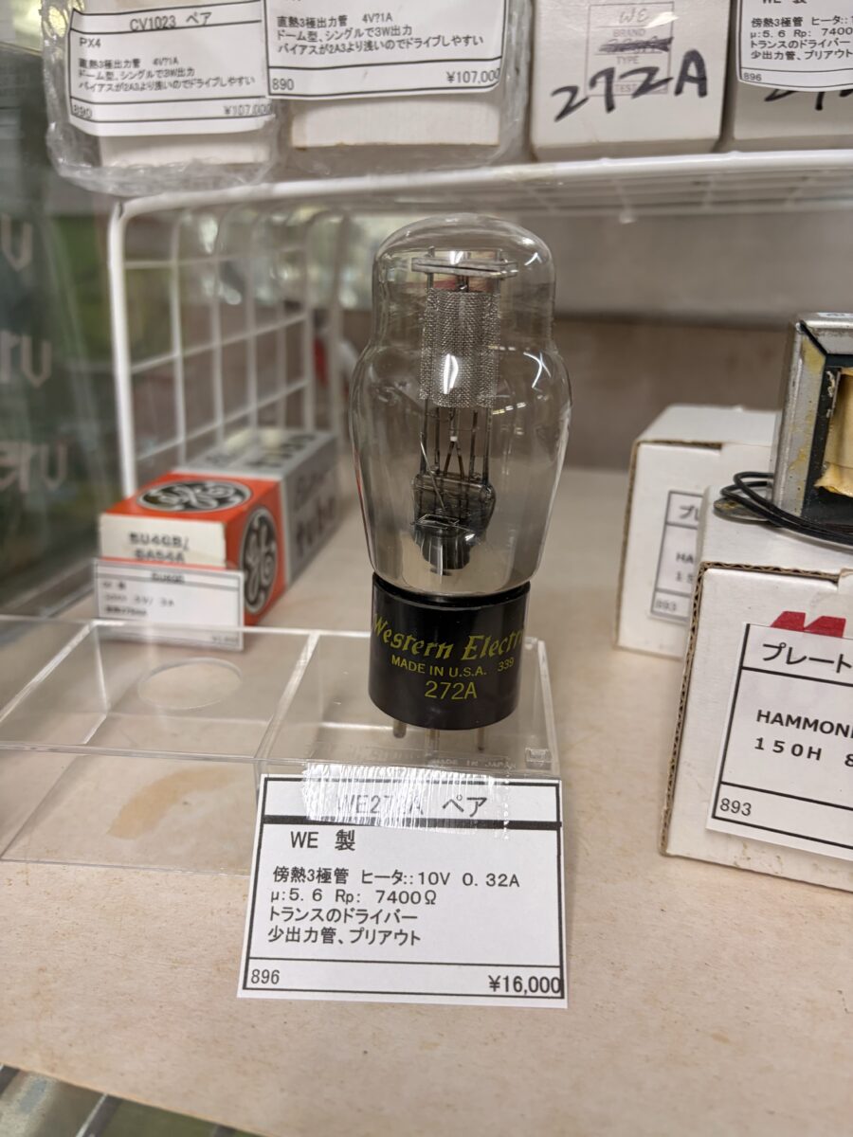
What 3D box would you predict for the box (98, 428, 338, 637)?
[{"bbox_3d":[-0.071,-0.019,0.331,0.042,0.043,0.124,4,22,10],"label":"box"}]

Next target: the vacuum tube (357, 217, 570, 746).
[{"bbox_3d":[0.006,-0.013,0.181,0.045,0.113,0.045,1,22,-3],"label":"vacuum tube"}]

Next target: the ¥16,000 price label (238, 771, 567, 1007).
[{"bbox_3d":[-0.004,0.060,0.161,0.059,0.002,0.040,1,63,2],"label":"¥16,000 price label"}]

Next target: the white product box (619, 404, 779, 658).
[{"bbox_3d":[0.111,-0.009,0.276,0.080,0.069,0.057,10,24,23],"label":"white product box"}]

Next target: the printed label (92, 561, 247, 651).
[{"bbox_3d":[-0.084,0.012,0.277,0.051,0.027,0.002,6,13,10],"label":"printed label"}]

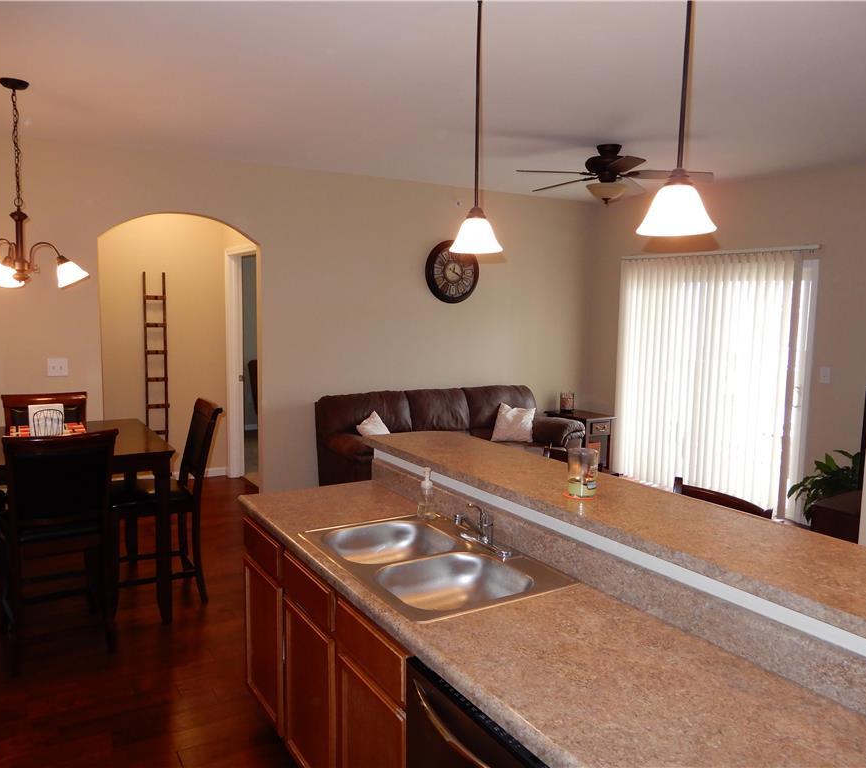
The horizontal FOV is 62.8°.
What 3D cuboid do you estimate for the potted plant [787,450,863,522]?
[{"bbox_3d":[2.808,0.724,4.965,0.540,0.550,0.540,-3,7,-31],"label":"potted plant"}]

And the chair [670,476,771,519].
[{"bbox_3d":[0.764,0.902,2.374,0.500,1.070,0.460,-2,7,-22],"label":"chair"}]

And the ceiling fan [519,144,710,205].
[{"bbox_3d":[1.174,-1.405,4.797,1.270,0.400,1.270,-3,7,-31],"label":"ceiling fan"}]

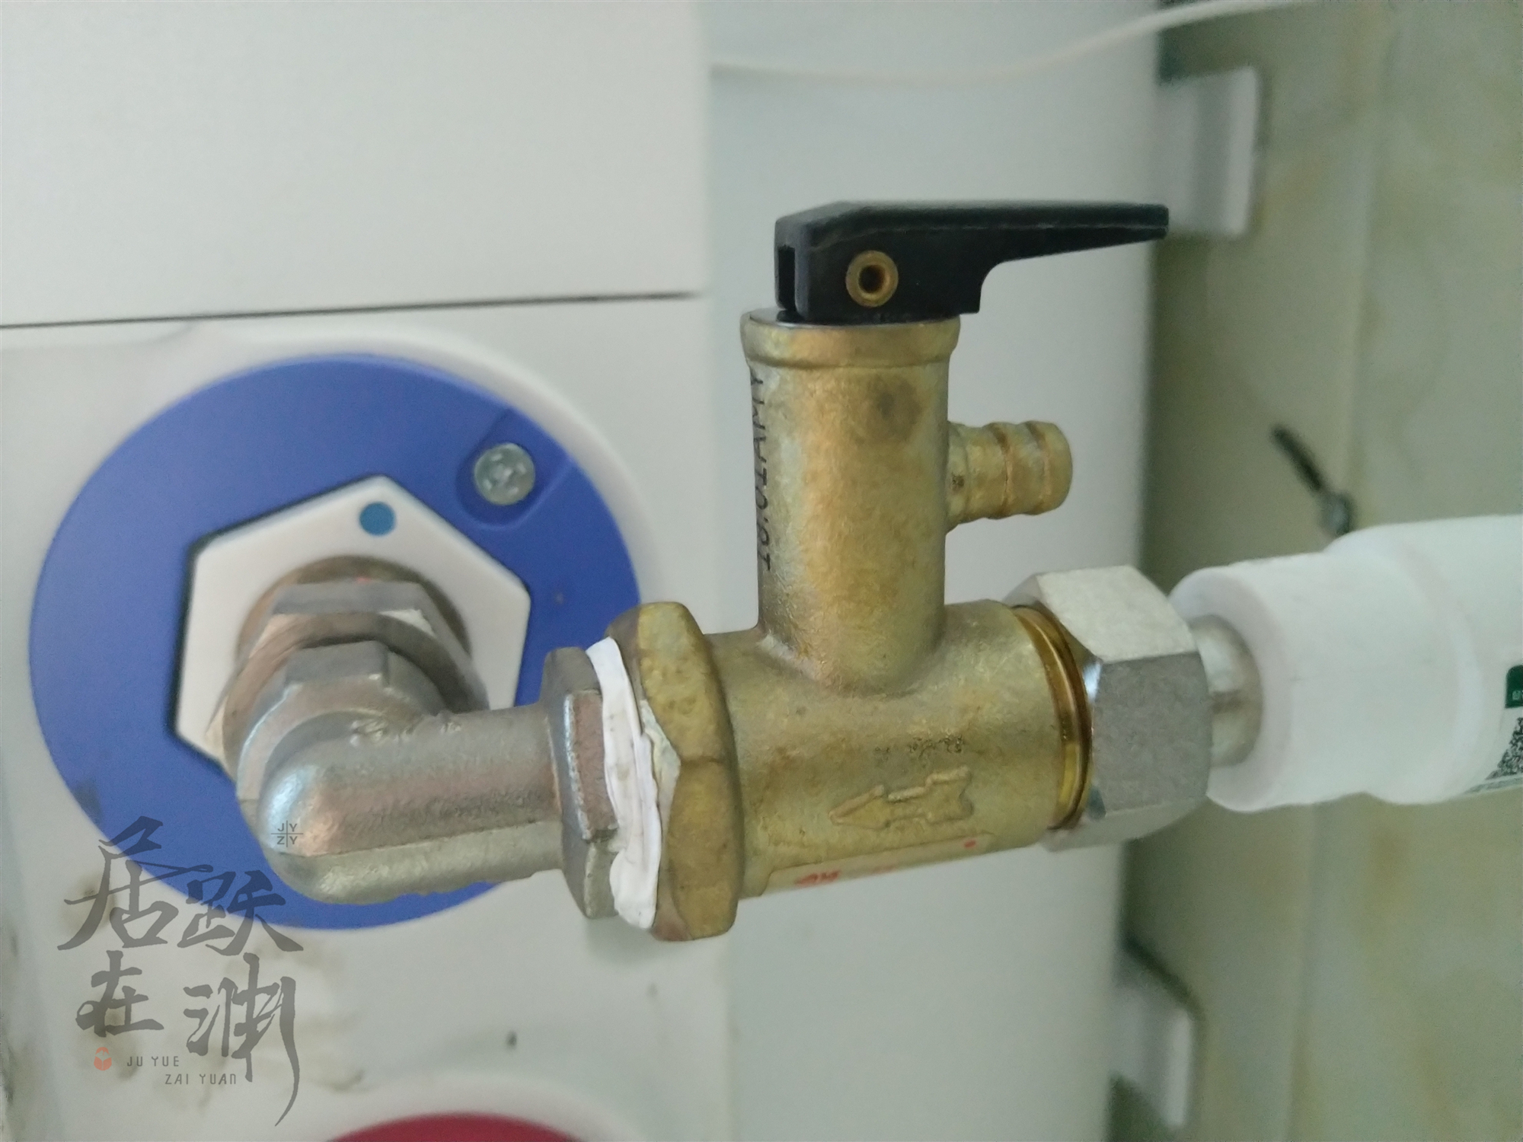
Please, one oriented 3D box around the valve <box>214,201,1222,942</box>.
[{"bbox_3d":[-0.011,0.000,0.122,0.094,0.072,0.063,-5,16,-16],"label":"valve"}]

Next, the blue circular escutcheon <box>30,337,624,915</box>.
[{"bbox_3d":[-0.053,0.010,0.155,0.075,0.075,0.007,-5,10,-16],"label":"blue circular escutcheon"}]

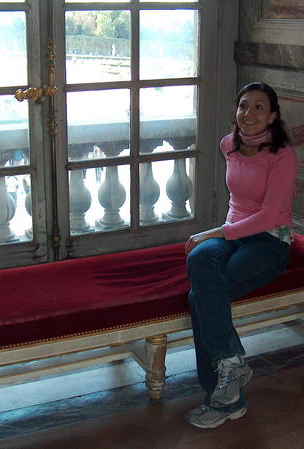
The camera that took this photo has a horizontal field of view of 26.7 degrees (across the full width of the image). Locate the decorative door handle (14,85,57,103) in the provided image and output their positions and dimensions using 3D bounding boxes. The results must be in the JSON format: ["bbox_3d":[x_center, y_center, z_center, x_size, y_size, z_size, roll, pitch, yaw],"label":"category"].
[{"bbox_3d":[-0.664,-0.746,3.650,0.235,0.075,0.080,-8,19,-24],"label":"decorative door handle"}]

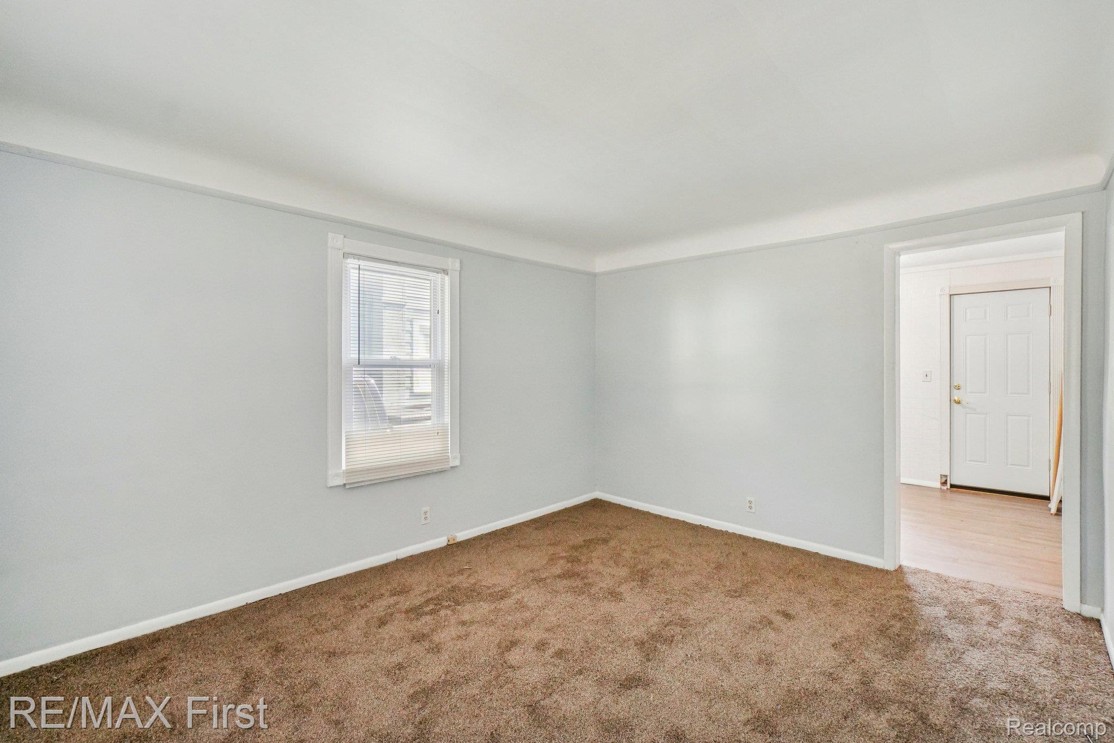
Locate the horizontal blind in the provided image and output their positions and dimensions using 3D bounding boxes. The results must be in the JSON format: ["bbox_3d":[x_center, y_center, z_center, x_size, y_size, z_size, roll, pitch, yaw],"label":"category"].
[{"bbox_3d":[-1.077,-0.004,3.206,0.767,1.486,0.045,0,0,-45],"label":"horizontal blind"}]

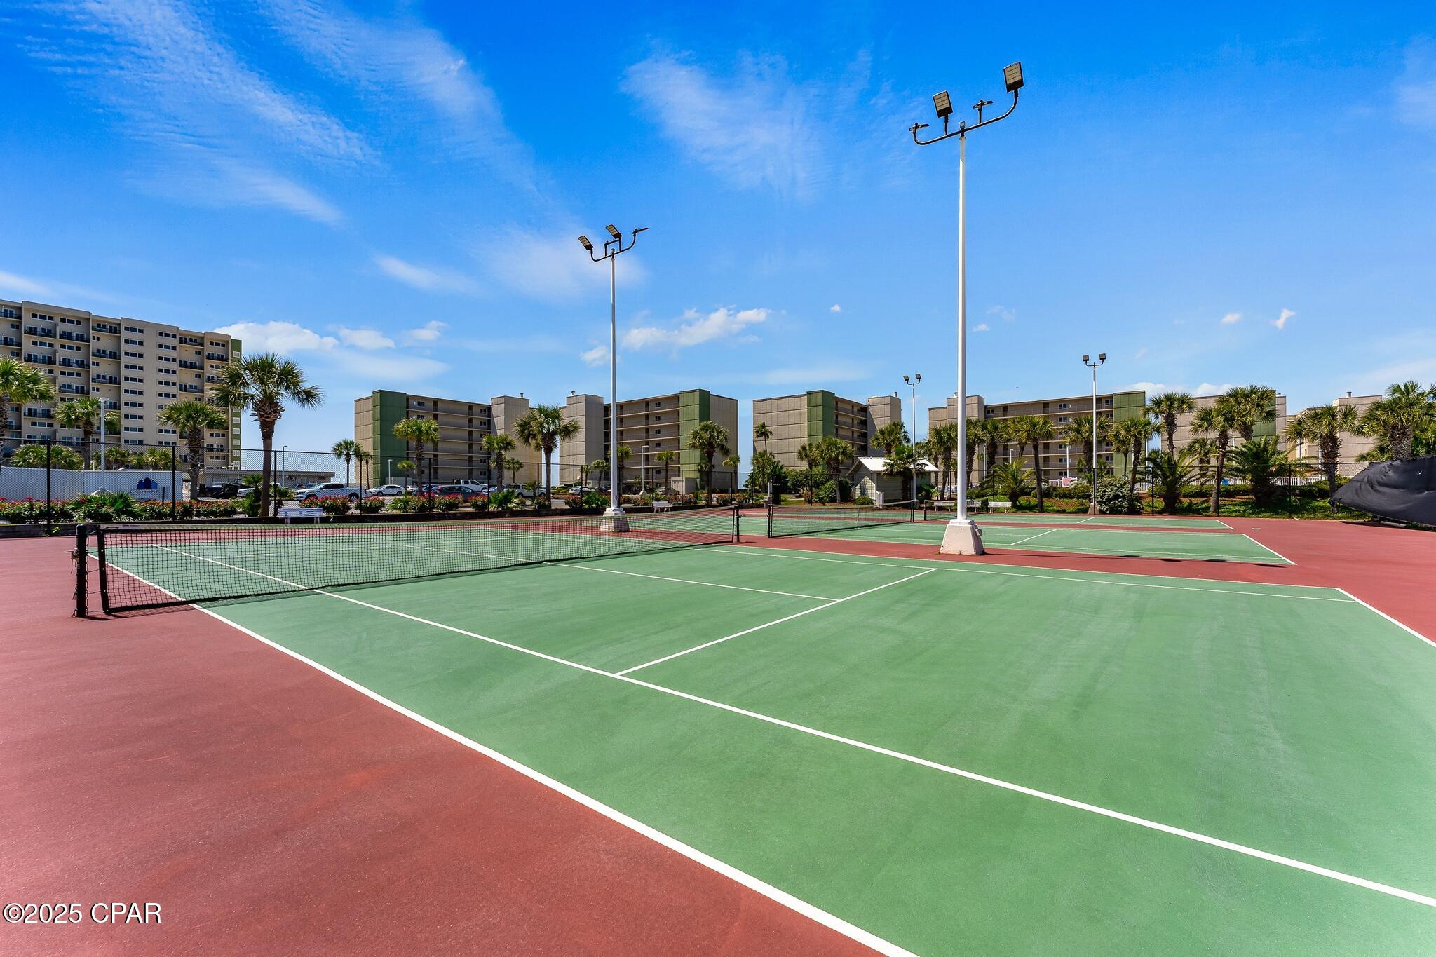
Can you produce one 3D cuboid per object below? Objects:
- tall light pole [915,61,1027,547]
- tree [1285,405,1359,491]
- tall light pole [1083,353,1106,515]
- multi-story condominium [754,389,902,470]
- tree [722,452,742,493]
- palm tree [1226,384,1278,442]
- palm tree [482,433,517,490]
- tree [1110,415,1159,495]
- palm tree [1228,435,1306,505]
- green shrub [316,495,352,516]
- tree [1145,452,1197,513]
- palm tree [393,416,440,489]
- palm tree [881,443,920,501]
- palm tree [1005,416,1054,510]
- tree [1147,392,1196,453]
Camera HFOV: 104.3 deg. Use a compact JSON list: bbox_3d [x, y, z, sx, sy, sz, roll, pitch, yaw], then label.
[{"bbox_3d":[6.047,-3.857,13.930,2.400,11.350,1.000,-1,-2,37],"label":"tall light pole"},{"bbox_3d":[38.367,-1.230,35.460,3.570,6.950,3.570,0,-1,0],"label":"tree"},{"bbox_3d":[25.966,-3.104,38.739,1.450,11.100,0.800,-1,-2,37],"label":"tall light pole"},{"bbox_3d":[24.029,-6.344,117.541,19.500,19.000,28.500,-1,-2,37],"label":"multi-story condominium"},{"bbox_3d":[1.657,-0.133,65.995,2.450,5.440,2.450,0,-1,0],"label":"tree"},{"bbox_3d":[38.232,-2.491,39.975,2.728,8.517,2.592,-1,-2,44],"label":"palm tree"},{"bbox_3d":[-16.552,-0.681,42.355,2.550,5.450,2.550,0,-1,0],"label":"palm tree"},{"bbox_3d":[34.616,-1.773,46.589,3.400,7.100,3.400,-1,-2,37],"label":"tree"},{"bbox_3d":[33.912,-0.451,34.515,3.413,4.371,3.243,-1,-2,44],"label":"palm tree"},{"bbox_3d":[-22.813,1.599,33.150,1.756,1.199,1.580,1,-2,-35],"label":"green shrub"},{"bbox_3d":[30.970,0.216,38.254,3.100,4.250,3.100,-1,-2,39],"label":"tree"},{"bbox_3d":[-26.435,-1.679,49.091,3.600,7.300,3.600,1,-2,-28],"label":"palm tree"},{"bbox_3d":[15.790,-0.192,47.773,3.370,5.670,3.370,0,-1,0],"label":"palm tree"},{"bbox_3d":[23.271,-1.083,41.438,2.904,7.080,2.759,-1,-2,29],"label":"palm tree"},{"bbox_3d":[33.990,-2.360,41.925,2.879,8.427,2.735,-1,-2,39],"label":"tree"}]

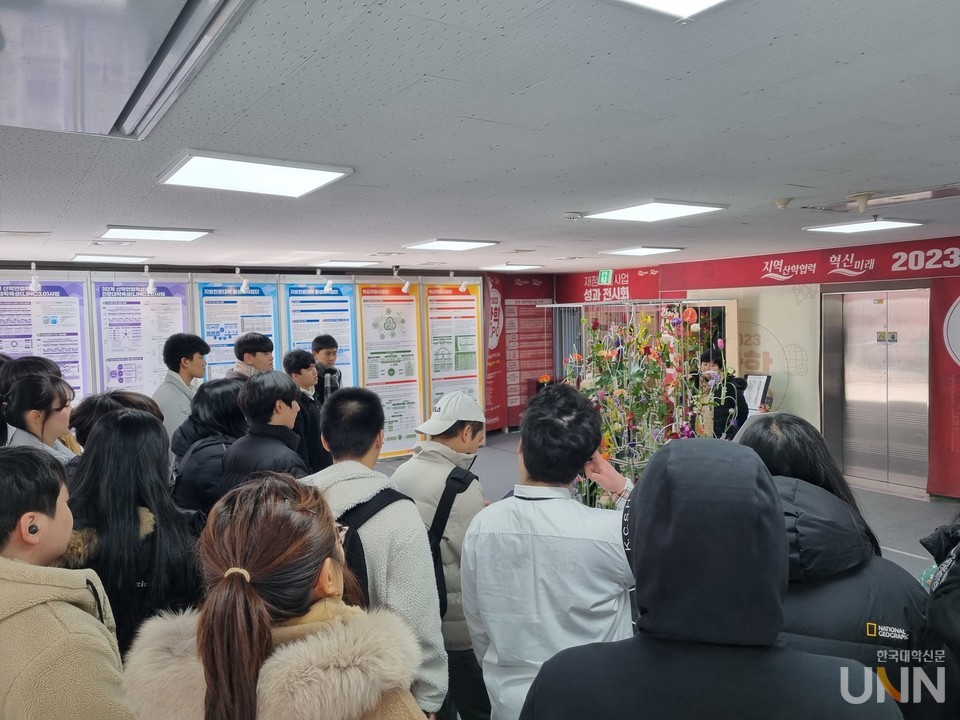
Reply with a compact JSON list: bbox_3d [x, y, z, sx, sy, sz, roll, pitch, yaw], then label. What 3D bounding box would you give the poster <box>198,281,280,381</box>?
[{"bbox_3d":[-2.787,0.226,8.542,0.920,2.240,0.030,-4,5,-33],"label":"poster"}]

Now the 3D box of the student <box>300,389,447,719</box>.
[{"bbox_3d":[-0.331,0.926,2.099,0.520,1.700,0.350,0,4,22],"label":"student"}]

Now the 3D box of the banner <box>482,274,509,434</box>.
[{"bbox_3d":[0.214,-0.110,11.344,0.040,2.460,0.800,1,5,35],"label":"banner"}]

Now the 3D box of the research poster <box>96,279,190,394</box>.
[{"bbox_3d":[-3.703,0.308,8.048,0.930,2.320,0.020,-4,4,-34],"label":"research poster"}]

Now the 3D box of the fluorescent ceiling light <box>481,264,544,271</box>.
[{"bbox_3d":[0.420,-1.197,9.318,0.610,0.040,0.610,-4,5,-33],"label":"fluorescent ceiling light"}]

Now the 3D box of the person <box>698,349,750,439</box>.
[{"bbox_3d":[1.891,0.709,5.746,0.460,1.600,0.340,1,4,40],"label":"person"}]

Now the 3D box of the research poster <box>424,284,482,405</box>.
[{"bbox_3d":[-0.359,0.091,10.304,0.900,2.320,0.020,-4,4,-34],"label":"research poster"}]

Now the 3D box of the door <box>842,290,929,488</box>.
[{"bbox_3d":[4.379,0.305,7.729,0.060,2.050,0.960,-4,4,-34],"label":"door"}]

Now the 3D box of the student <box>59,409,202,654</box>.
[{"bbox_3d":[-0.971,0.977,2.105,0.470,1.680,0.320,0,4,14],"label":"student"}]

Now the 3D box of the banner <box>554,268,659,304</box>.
[{"bbox_3d":[1.871,-1.096,10.803,0.040,0.500,2.250,-4,5,-33],"label":"banner"}]

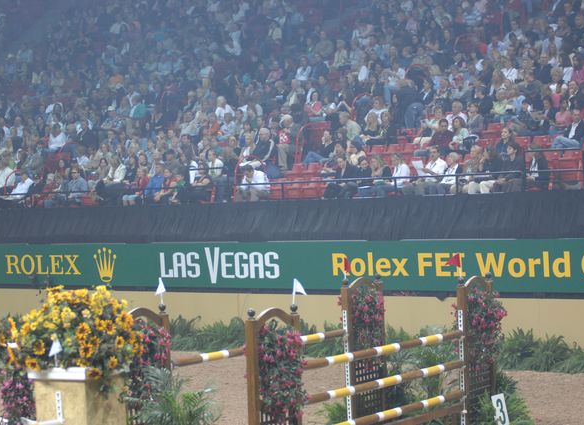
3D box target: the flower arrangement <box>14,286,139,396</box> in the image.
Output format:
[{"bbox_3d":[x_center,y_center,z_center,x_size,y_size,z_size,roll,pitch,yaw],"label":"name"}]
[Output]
[{"bbox_3d":[-2.119,1.255,18.500,1.120,1.000,1.060,-2,1,35],"label":"flower arrangement"}]

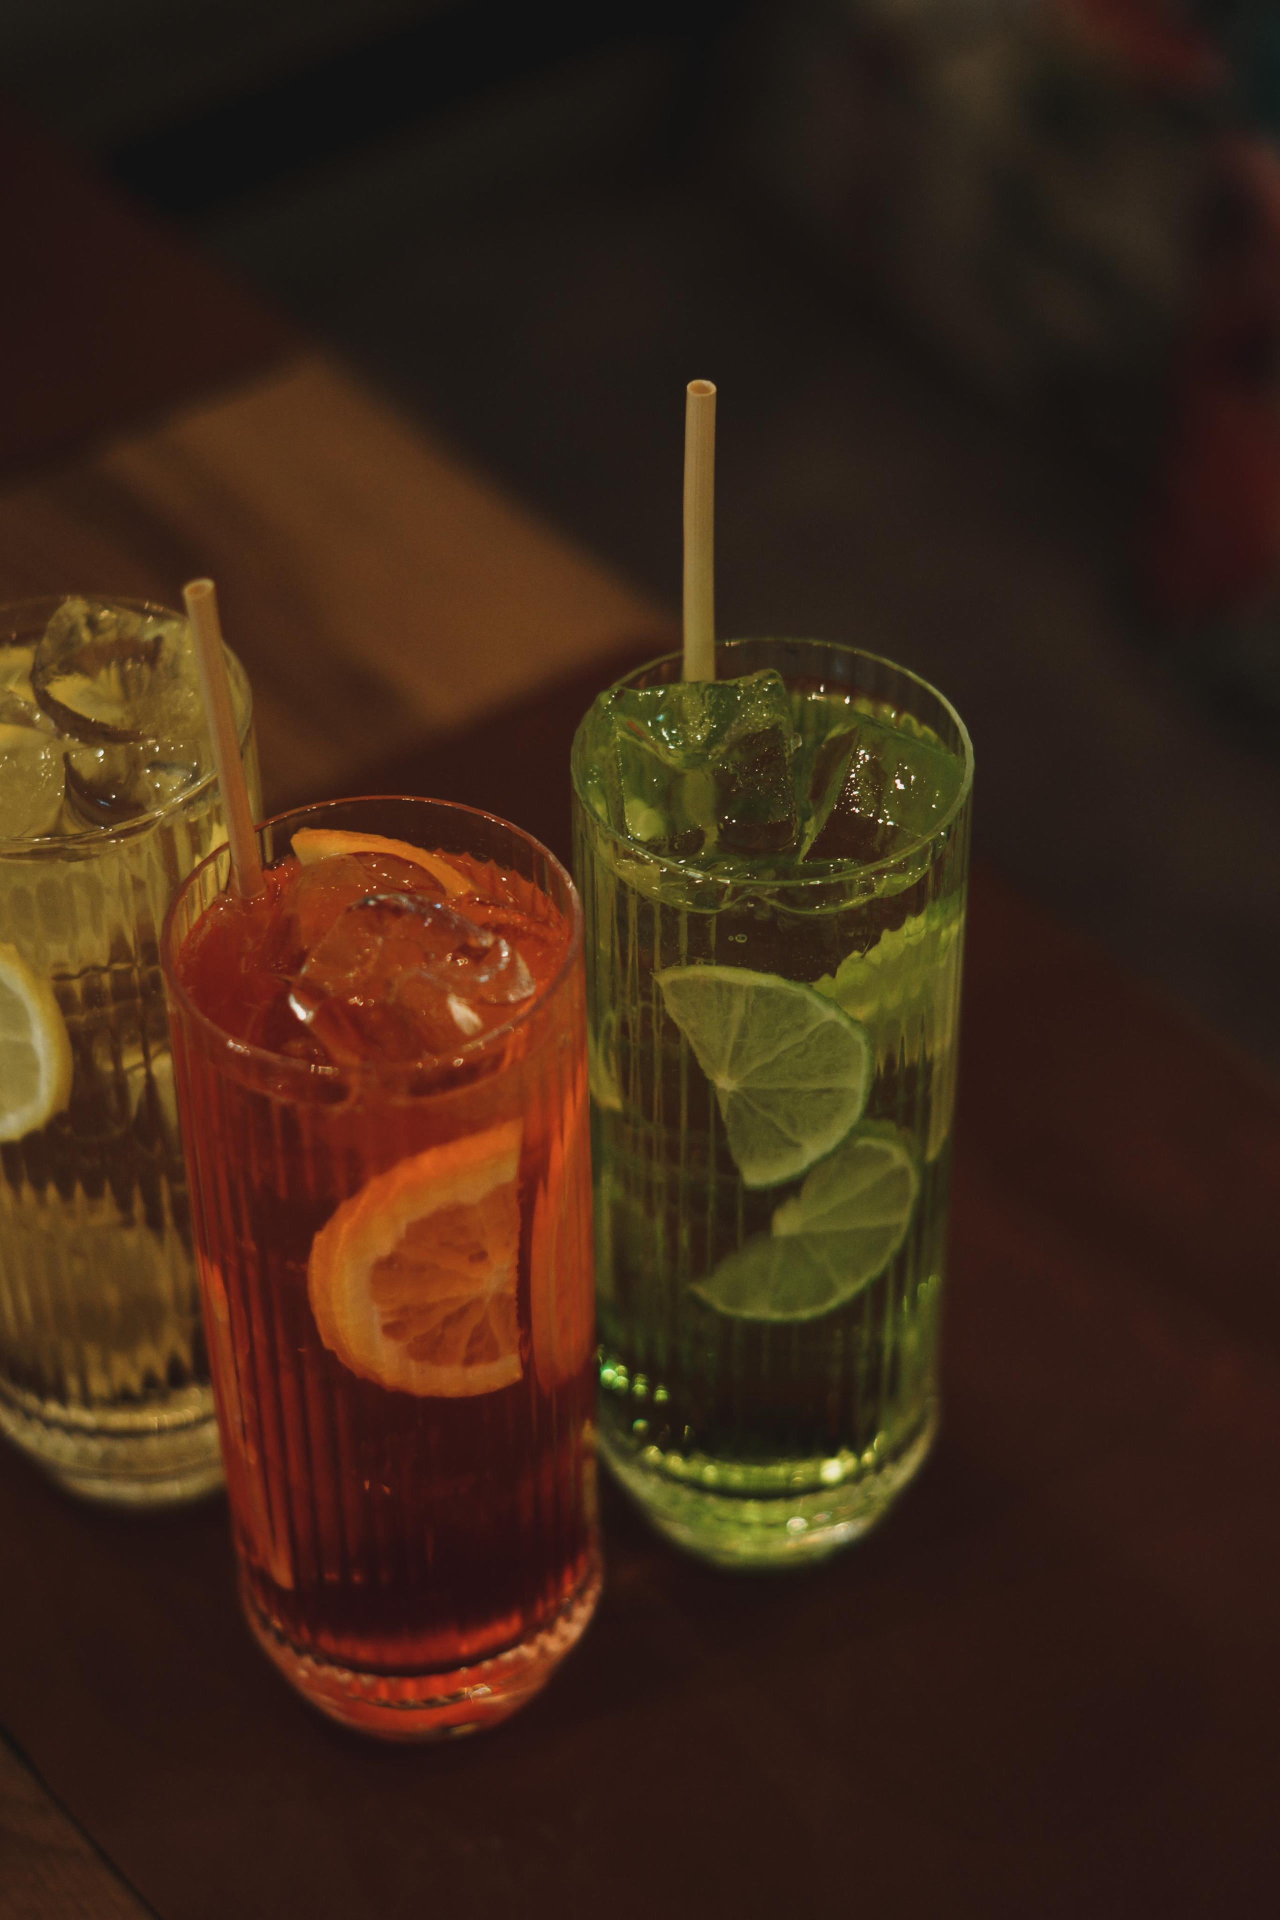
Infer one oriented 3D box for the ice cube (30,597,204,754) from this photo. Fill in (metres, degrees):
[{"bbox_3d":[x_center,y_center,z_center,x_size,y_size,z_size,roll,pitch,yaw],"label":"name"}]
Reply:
[{"bbox_3d":[-0.087,-0.047,0.665,0.027,0.023,0.023,-2,42,-1],"label":"ice cube"}]

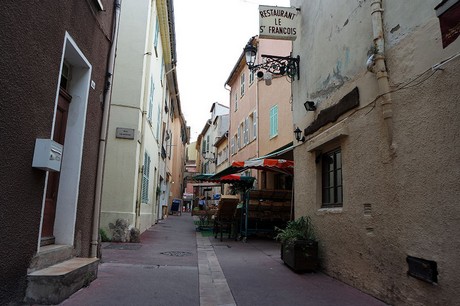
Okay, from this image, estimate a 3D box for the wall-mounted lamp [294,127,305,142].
[{"bbox_3d":[1.504,-0.386,6.600,0.220,0.340,0.175,2,-11,-6],"label":"wall-mounted lamp"}]

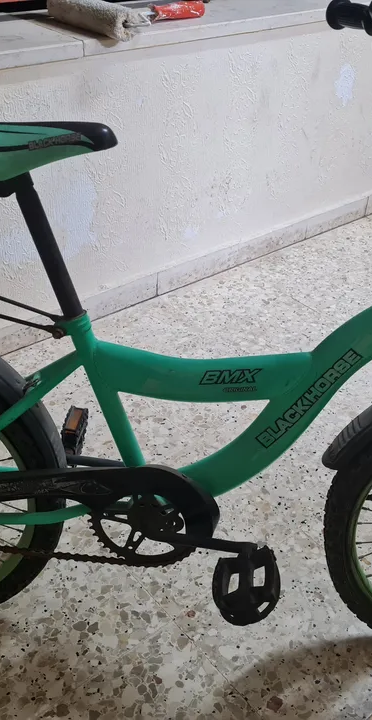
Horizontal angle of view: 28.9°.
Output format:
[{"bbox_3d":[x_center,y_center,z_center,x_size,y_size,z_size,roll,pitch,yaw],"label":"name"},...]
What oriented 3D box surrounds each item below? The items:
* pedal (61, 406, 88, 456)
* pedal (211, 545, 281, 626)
[{"bbox_3d":[-0.177,0.121,1.142,0.027,0.062,0.085,7,25,-1],"label":"pedal"},{"bbox_3d":[0.078,0.285,0.920,0.082,0.027,0.100,-16,24,9],"label":"pedal"}]

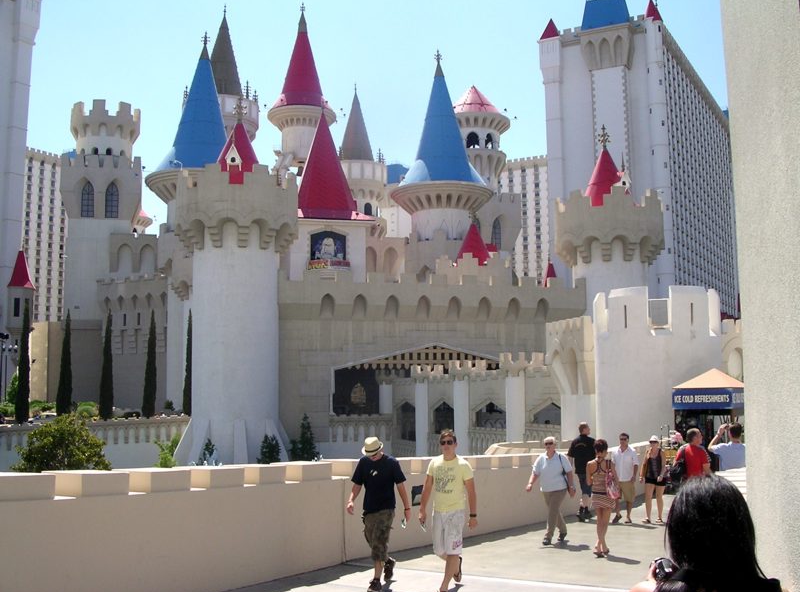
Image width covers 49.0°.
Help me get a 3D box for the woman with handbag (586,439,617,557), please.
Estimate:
[{"bbox_3d":[2.829,2.826,12.300,0.460,1.610,0.380,-2,-7,16],"label":"woman with handbag"}]

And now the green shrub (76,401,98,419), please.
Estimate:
[{"bbox_3d":[-27.538,10.075,77.380,1.900,1.720,1.900,0,-8,0],"label":"green shrub"}]

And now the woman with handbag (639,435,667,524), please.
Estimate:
[{"bbox_3d":[4.682,3.394,16.283,0.500,1.590,0.380,-2,-8,10],"label":"woman with handbag"}]

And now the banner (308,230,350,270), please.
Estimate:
[{"bbox_3d":[-6.984,-4.508,87.000,4.100,3.900,0.250,1,-7,-15],"label":"banner"}]

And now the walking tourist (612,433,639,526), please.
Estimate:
[{"bbox_3d":[4.237,3.429,16.500,0.530,1.690,0.420,-3,-7,20],"label":"walking tourist"}]

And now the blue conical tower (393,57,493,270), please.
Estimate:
[{"bbox_3d":[3.494,-10.970,72.189,7.800,18.640,7.800,0,-8,0],"label":"blue conical tower"}]

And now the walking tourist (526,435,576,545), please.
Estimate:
[{"bbox_3d":[2.264,2.922,13.120,0.720,1.600,0.500,-3,-8,17],"label":"walking tourist"}]

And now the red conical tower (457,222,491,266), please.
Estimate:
[{"bbox_3d":[8.035,-5.630,96.000,3.800,4.900,3.800,-1,-7,0],"label":"red conical tower"}]

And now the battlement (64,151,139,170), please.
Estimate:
[{"bbox_3d":[-39.088,-17.613,115.000,10.000,2.500,10.000,0,-7,-6],"label":"battlement"}]

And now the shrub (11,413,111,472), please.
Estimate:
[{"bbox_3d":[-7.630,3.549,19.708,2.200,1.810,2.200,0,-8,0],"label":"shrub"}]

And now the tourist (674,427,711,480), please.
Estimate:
[{"bbox_3d":[4.604,2.943,13.698,0.580,1.750,0.420,-4,-8,28],"label":"tourist"}]

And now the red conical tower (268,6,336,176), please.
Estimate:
[{"bbox_3d":[-10.196,-21.509,91.839,6.400,18.550,6.400,0,-8,0],"label":"red conical tower"}]

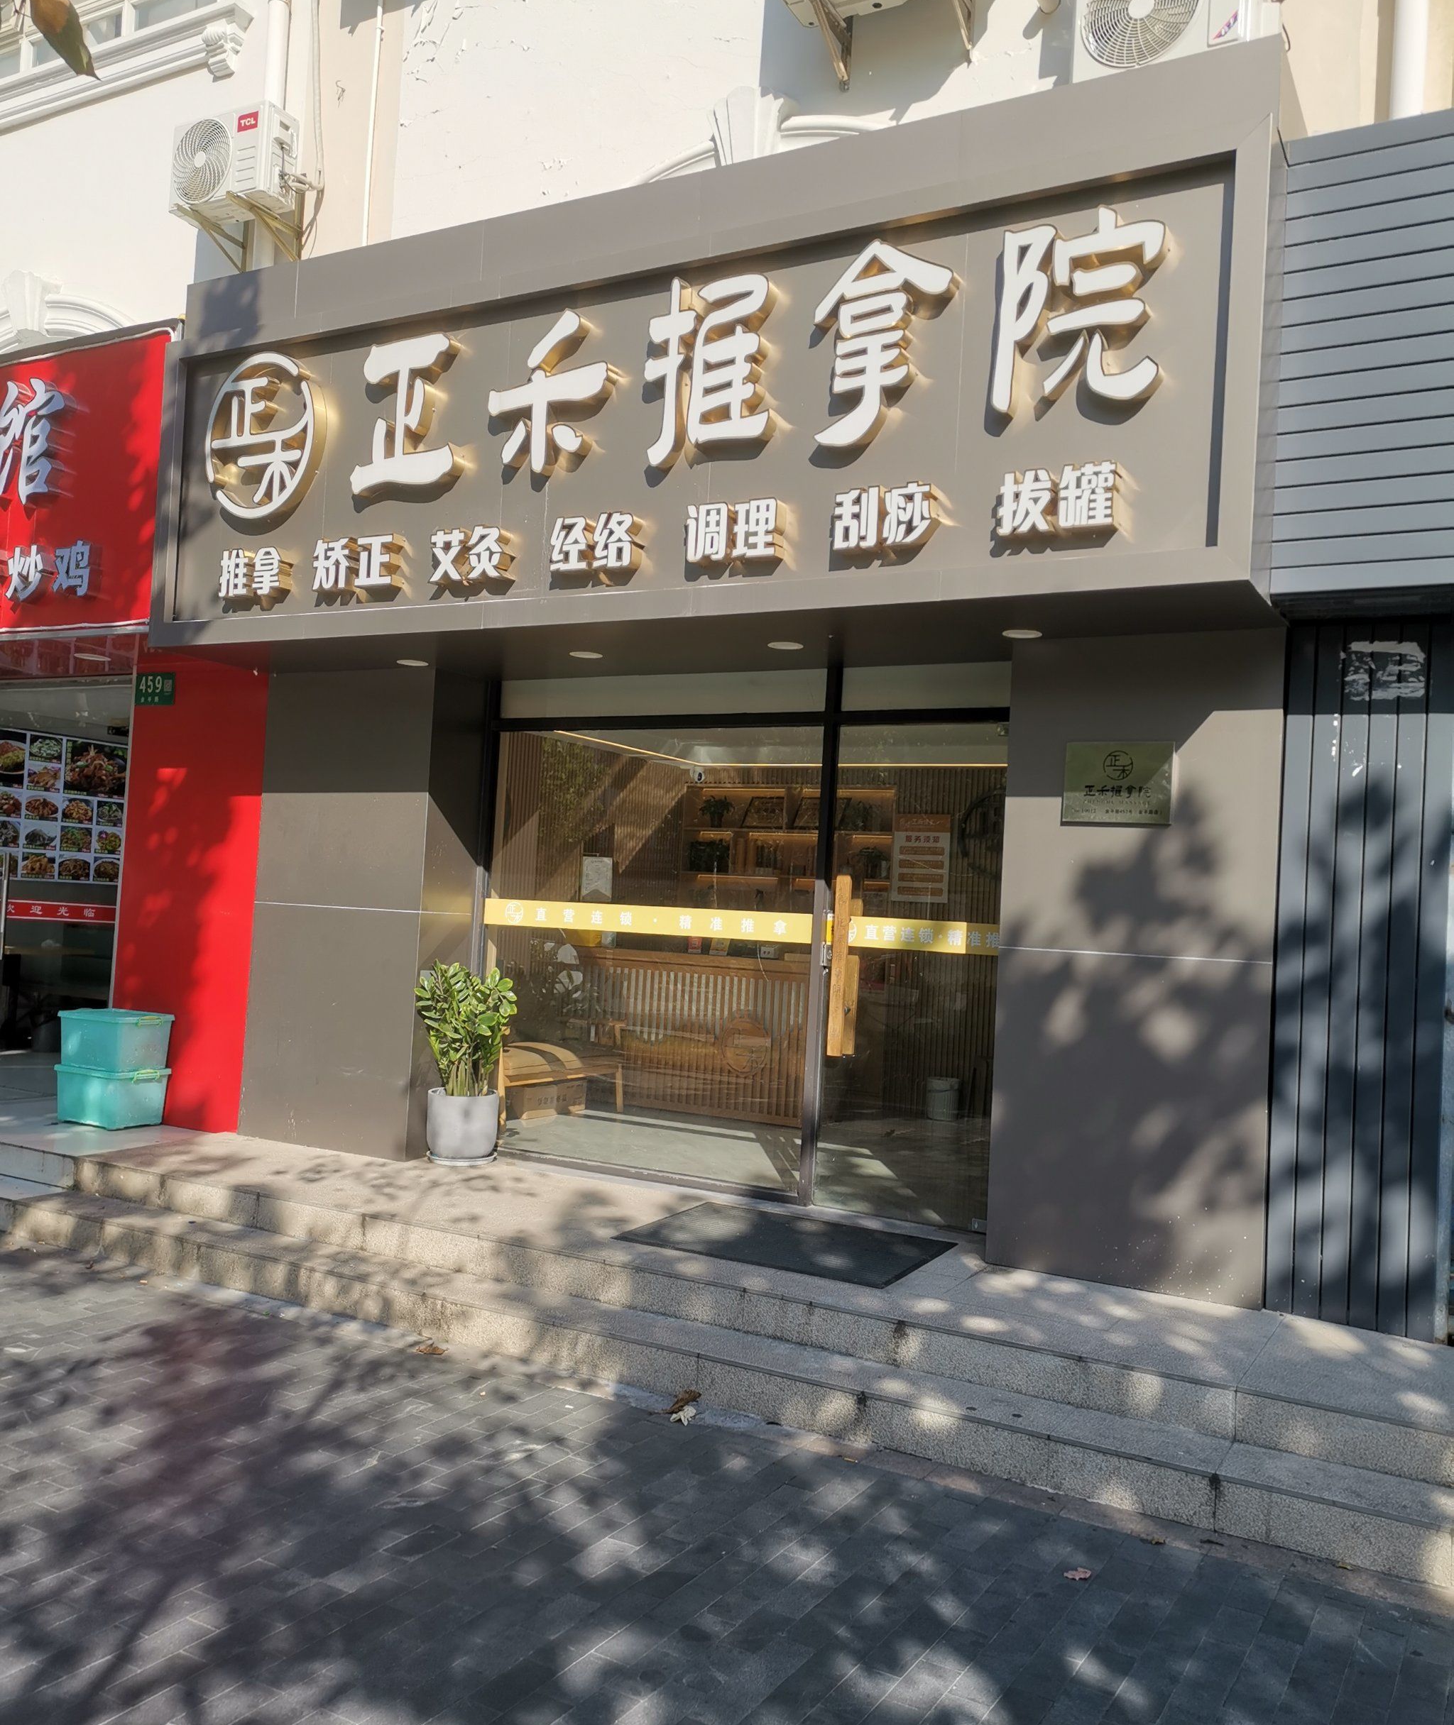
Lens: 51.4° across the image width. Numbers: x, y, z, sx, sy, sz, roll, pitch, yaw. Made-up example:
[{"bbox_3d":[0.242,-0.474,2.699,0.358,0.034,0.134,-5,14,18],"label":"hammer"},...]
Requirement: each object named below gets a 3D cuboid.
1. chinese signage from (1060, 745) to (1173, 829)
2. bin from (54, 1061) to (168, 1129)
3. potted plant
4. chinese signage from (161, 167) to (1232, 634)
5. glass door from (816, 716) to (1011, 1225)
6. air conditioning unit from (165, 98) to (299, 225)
[{"bbox_3d":[1.465,-0.298,5.682,0.410,0.310,0.030,2,-2,30],"label":"chinese signage"},{"bbox_3d":[-3.273,1.246,8.075,0.470,0.290,0.380,2,-2,30],"label":"bin"},{"bbox_3d":[-1.316,0.987,7.534,0.480,0.980,0.460,3,-2,0],"label":"potted plant"},{"bbox_3d":[-0.509,-1.702,6.051,4.880,1.280,0.130,2,-2,30],"label":"chinese signage"},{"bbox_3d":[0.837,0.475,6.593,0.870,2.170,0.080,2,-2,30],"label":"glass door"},{"bbox_3d":[-2.793,-3.954,8.608,0.750,0.500,0.260,2,-2,30],"label":"air conditioning unit"}]

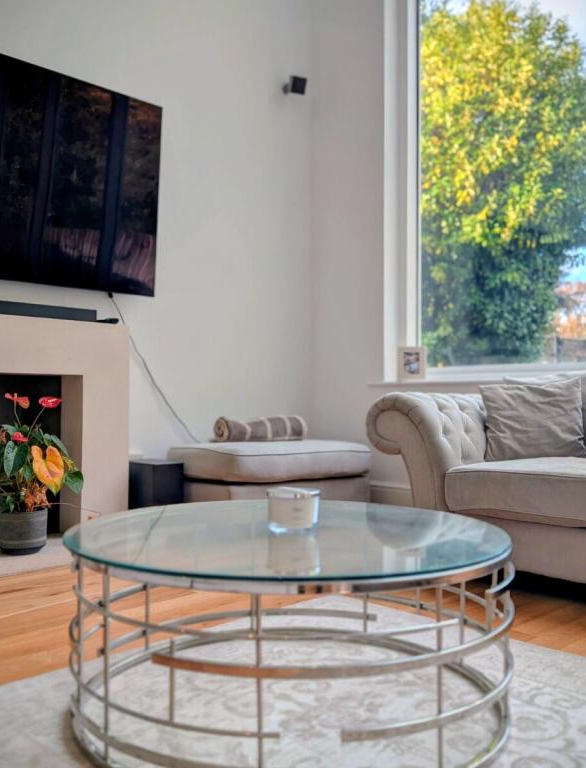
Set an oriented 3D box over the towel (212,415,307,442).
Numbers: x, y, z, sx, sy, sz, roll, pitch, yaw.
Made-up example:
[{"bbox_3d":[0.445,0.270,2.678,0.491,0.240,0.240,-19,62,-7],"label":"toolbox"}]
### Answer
[{"bbox_3d":[-0.175,0.255,4.070,0.600,0.135,0.135,1,-1,-44],"label":"towel"}]

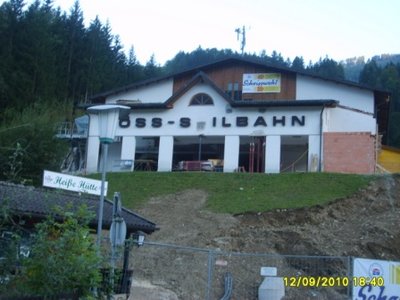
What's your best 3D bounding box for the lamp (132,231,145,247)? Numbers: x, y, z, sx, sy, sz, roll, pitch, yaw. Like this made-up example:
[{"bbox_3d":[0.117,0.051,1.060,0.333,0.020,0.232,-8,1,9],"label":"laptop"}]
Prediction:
[{"bbox_3d":[-1.479,2.140,14.500,0.270,0.390,0.270,-5,-12,36],"label":"lamp"}]

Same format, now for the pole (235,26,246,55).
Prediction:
[{"bbox_3d":[4.210,-11.195,62.000,1.100,3.100,0.900,0,-10,14],"label":"pole"}]

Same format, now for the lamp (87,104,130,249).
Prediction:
[{"bbox_3d":[-1.605,1.229,9.660,0.700,4.000,0.700,2,-10,0],"label":"lamp"}]

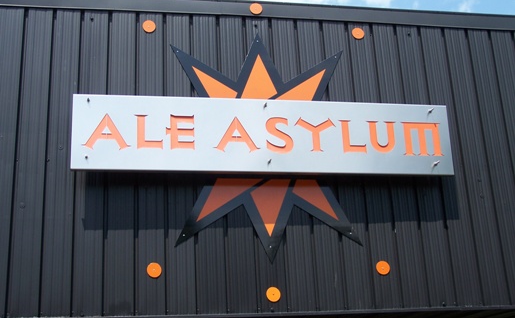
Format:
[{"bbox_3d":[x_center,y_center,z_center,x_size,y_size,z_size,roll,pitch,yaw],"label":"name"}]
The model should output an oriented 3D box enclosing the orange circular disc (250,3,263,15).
[{"bbox_3d":[-0.013,-1.607,8.093,0.138,0.138,0.020,1,-20,-10],"label":"orange circular disc"}]

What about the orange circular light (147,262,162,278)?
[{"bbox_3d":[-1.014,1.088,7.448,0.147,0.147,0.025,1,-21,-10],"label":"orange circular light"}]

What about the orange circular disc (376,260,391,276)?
[{"bbox_3d":[1.218,1.054,7.348,0.138,0.138,0.020,1,-20,-10],"label":"orange circular disc"}]

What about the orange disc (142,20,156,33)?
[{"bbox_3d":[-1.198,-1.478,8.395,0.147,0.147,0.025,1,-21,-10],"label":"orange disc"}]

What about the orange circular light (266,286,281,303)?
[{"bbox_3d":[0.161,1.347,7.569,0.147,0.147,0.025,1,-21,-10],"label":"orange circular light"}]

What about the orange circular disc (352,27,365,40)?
[{"bbox_3d":[1.093,-1.363,8.213,0.138,0.138,0.020,1,-20,-10],"label":"orange circular disc"}]

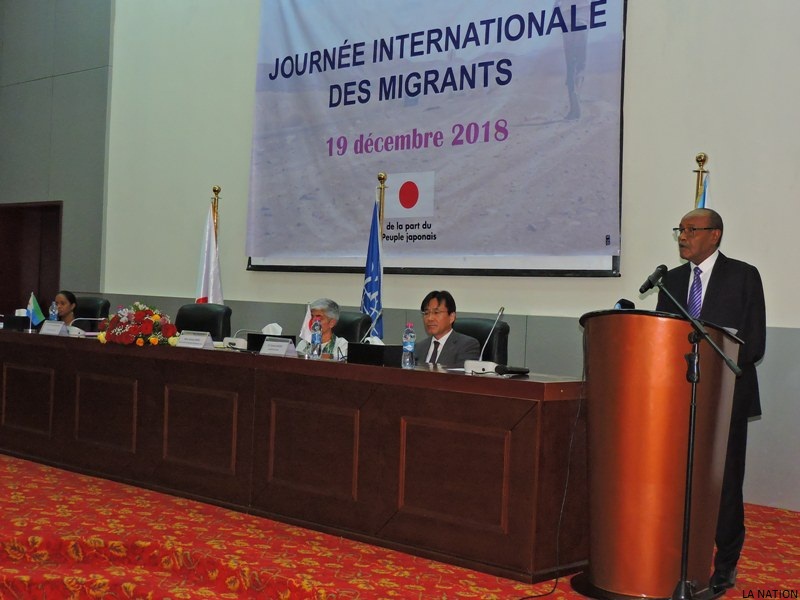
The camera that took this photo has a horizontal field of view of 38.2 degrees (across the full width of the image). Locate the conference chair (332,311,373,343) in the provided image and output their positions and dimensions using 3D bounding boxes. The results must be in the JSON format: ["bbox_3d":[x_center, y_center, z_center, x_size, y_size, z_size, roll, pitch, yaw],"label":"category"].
[{"bbox_3d":[-0.602,0.646,7.358,0.640,1.130,0.660,2,0,43],"label":"conference chair"}]

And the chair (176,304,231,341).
[{"bbox_3d":[-1.619,0.605,8.319,0.640,1.130,0.660,2,0,43],"label":"chair"}]

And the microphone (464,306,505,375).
[{"bbox_3d":[0.423,0.200,5.539,0.130,0.320,0.220,2,0,43],"label":"microphone"}]

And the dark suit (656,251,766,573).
[{"bbox_3d":[1.423,0.515,5.268,0.360,1.440,0.520,2,0,-42],"label":"dark suit"}]

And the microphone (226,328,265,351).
[{"bbox_3d":[-0.957,0.238,7.184,0.130,0.130,0.290,2,0,43],"label":"microphone"}]

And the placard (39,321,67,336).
[{"bbox_3d":[-2.388,0.200,8.041,0.250,0.090,0.090,2,0,43],"label":"placard"}]

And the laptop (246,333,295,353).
[{"bbox_3d":[-0.703,0.254,6.710,0.410,0.120,0.200,2,0,43],"label":"laptop"}]

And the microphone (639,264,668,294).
[{"bbox_3d":[1.090,-0.088,4.970,0.050,0.050,0.200,-3,30,45],"label":"microphone"}]

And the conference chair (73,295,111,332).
[{"bbox_3d":[-2.774,0.557,9.411,0.640,1.130,0.660,2,0,43],"label":"conference chair"}]

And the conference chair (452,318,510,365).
[{"bbox_3d":[0.211,0.680,6.589,0.640,1.130,0.660,2,0,43],"label":"conference chair"}]

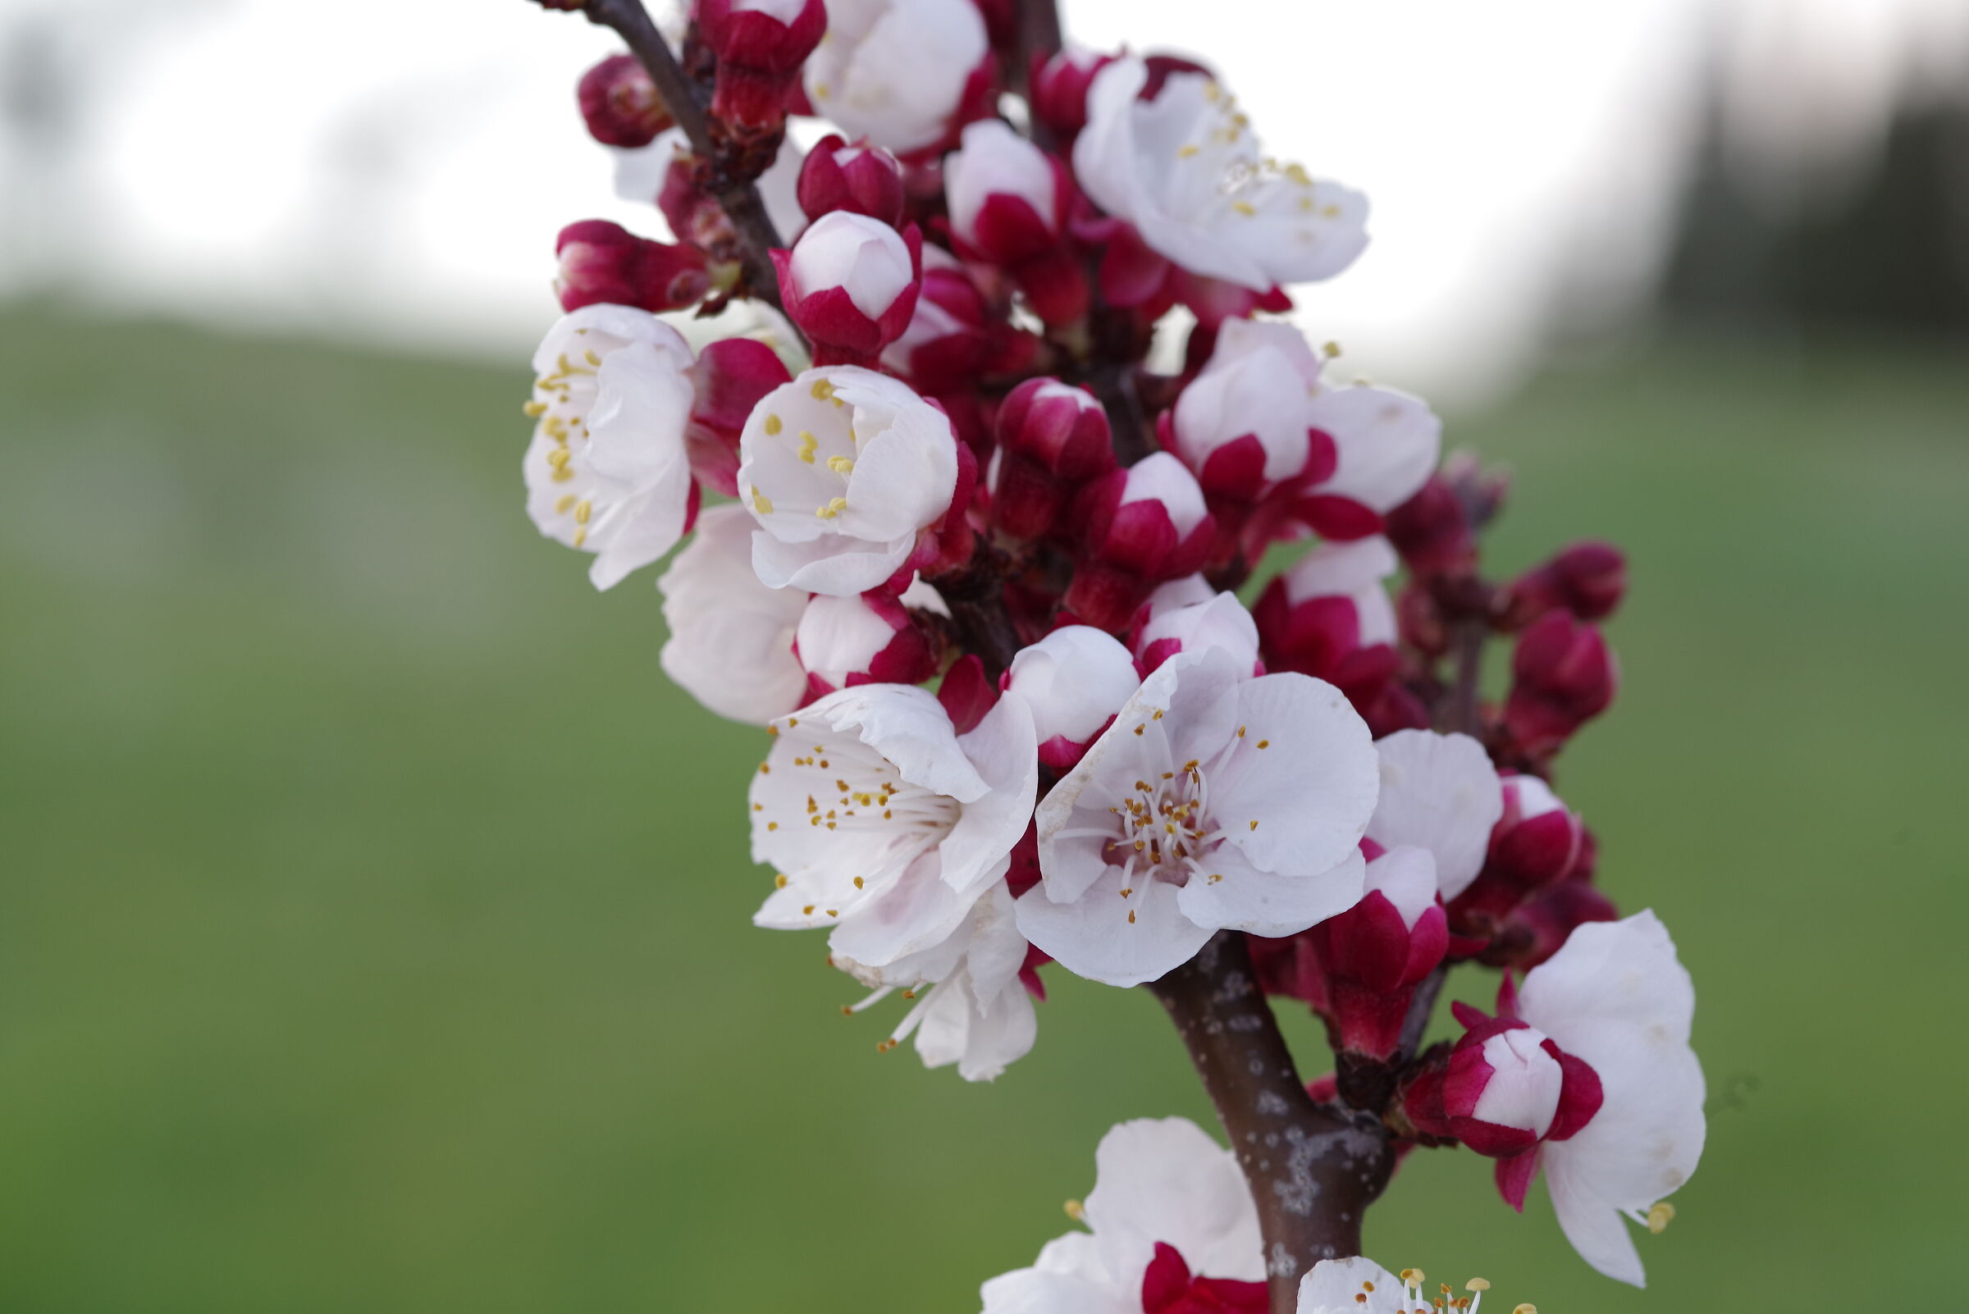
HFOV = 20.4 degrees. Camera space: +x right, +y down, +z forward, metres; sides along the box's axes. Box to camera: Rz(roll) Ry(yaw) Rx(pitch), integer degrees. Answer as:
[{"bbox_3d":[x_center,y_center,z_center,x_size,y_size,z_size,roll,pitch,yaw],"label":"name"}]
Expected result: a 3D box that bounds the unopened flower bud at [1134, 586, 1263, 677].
[{"bbox_3d":[0.016,-0.001,0.415,0.009,0.011,0.009,7,18,0],"label":"unopened flower bud"}]

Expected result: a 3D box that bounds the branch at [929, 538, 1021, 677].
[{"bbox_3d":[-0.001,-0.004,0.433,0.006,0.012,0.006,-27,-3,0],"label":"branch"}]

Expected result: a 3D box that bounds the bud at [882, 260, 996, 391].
[{"bbox_3d":[-0.004,-0.027,0.437,0.011,0.011,0.011,21,11,-28],"label":"bud"}]

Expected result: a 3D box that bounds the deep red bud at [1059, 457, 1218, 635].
[{"bbox_3d":[0.011,-0.008,0.409,0.009,0.013,0.009,25,20,0],"label":"deep red bud"}]

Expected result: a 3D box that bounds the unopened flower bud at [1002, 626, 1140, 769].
[{"bbox_3d":[0.007,0.003,0.403,0.010,0.011,0.010,0,43,0],"label":"unopened flower bud"}]

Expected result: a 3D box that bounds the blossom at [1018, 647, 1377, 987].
[{"bbox_3d":[0.016,0.012,0.410,0.027,0.025,0.013,0,-9,-7],"label":"blossom"}]

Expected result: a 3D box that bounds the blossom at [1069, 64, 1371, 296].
[{"bbox_3d":[0.018,-0.037,0.418,0.022,0.012,0.023,39,19,20],"label":"blossom"}]

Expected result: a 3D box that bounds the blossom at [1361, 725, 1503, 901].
[{"bbox_3d":[0.032,0.012,0.415,0.018,0.018,0.011,3,32,38],"label":"blossom"}]

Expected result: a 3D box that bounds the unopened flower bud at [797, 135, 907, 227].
[{"bbox_3d":[-0.010,-0.035,0.413,0.009,0.011,0.009,2,24,0],"label":"unopened flower bud"}]

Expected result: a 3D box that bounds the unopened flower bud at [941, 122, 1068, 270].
[{"bbox_3d":[0.002,-0.035,0.419,0.009,0.011,0.009,-12,15,0],"label":"unopened flower bud"}]

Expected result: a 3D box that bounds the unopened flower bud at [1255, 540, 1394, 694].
[{"bbox_3d":[0.027,-0.003,0.426,0.011,0.012,0.011,0,12,0],"label":"unopened flower bud"}]

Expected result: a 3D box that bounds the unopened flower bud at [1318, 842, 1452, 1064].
[{"bbox_3d":[0.030,0.022,0.413,0.010,0.016,0.010,8,12,0],"label":"unopened flower bud"}]

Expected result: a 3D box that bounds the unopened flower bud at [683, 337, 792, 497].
[{"bbox_3d":[-0.019,-0.018,0.419,0.009,0.012,0.009,-12,12,0],"label":"unopened flower bud"}]

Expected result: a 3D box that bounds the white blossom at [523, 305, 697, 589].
[{"bbox_3d":[-0.028,-0.016,0.414,0.010,0.020,0.017,-8,6,-25],"label":"white blossom"}]

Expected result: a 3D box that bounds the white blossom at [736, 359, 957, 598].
[{"bbox_3d":[-0.010,-0.013,0.412,0.017,0.017,0.017,2,-8,39],"label":"white blossom"}]

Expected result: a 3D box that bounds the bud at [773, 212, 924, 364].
[{"bbox_3d":[-0.010,-0.027,0.405,0.010,0.012,0.010,3,35,0],"label":"bud"}]

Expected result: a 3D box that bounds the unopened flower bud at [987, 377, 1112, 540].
[{"bbox_3d":[0.005,-0.015,0.425,0.009,0.013,0.009,7,21,0],"label":"unopened flower bud"}]

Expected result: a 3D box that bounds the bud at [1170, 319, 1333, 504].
[{"bbox_3d":[0.020,-0.019,0.420,0.011,0.014,0.011,-5,15,0],"label":"bud"}]

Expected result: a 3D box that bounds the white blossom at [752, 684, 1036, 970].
[{"bbox_3d":[-0.007,0.013,0.412,0.018,0.021,0.022,-7,5,-30],"label":"white blossom"}]

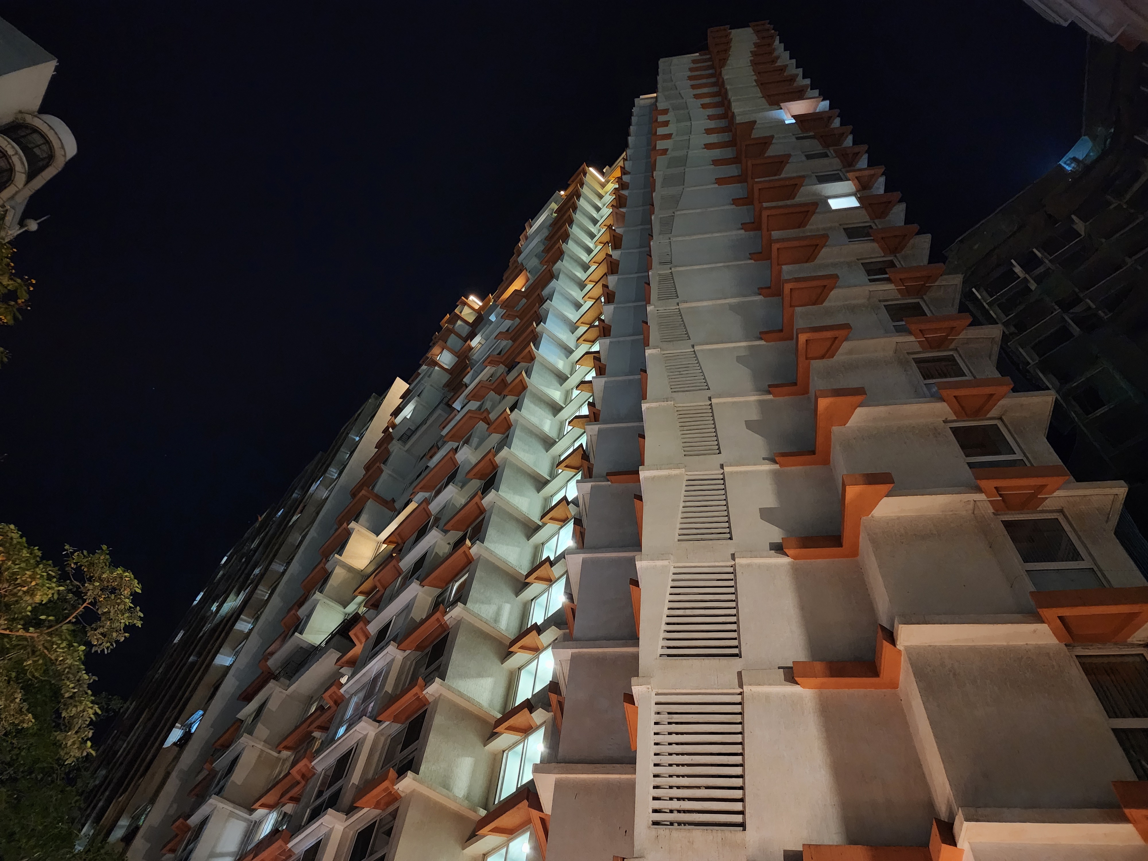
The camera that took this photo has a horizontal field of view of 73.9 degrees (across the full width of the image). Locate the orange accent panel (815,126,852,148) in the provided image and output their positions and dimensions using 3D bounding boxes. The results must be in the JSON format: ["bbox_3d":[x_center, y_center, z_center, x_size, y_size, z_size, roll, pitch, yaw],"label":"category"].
[{"bbox_3d":[11.256,-12.719,33.227,1.600,0.350,0.720,-3,-56,9],"label":"orange accent panel"}]

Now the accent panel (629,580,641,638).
[{"bbox_3d":[1.490,3.786,16.242,0.423,0.195,1.629,-3,-56,9],"label":"accent panel"}]

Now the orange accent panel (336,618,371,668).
[{"bbox_3d":[-9.303,9.199,32.699,1.360,0.330,3.390,36,-59,-18],"label":"orange accent panel"}]

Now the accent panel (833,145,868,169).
[{"bbox_3d":[11.095,-11.004,30.767,1.370,0.350,0.730,-3,-56,9],"label":"accent panel"}]

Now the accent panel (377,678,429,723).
[{"bbox_3d":[-5.284,8.716,24.243,0.725,0.330,2.403,37,-59,-18],"label":"accent panel"}]

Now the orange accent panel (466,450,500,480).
[{"bbox_3d":[-3.882,1.588,33.994,0.710,0.330,2.090,37,-59,-18],"label":"orange accent panel"}]

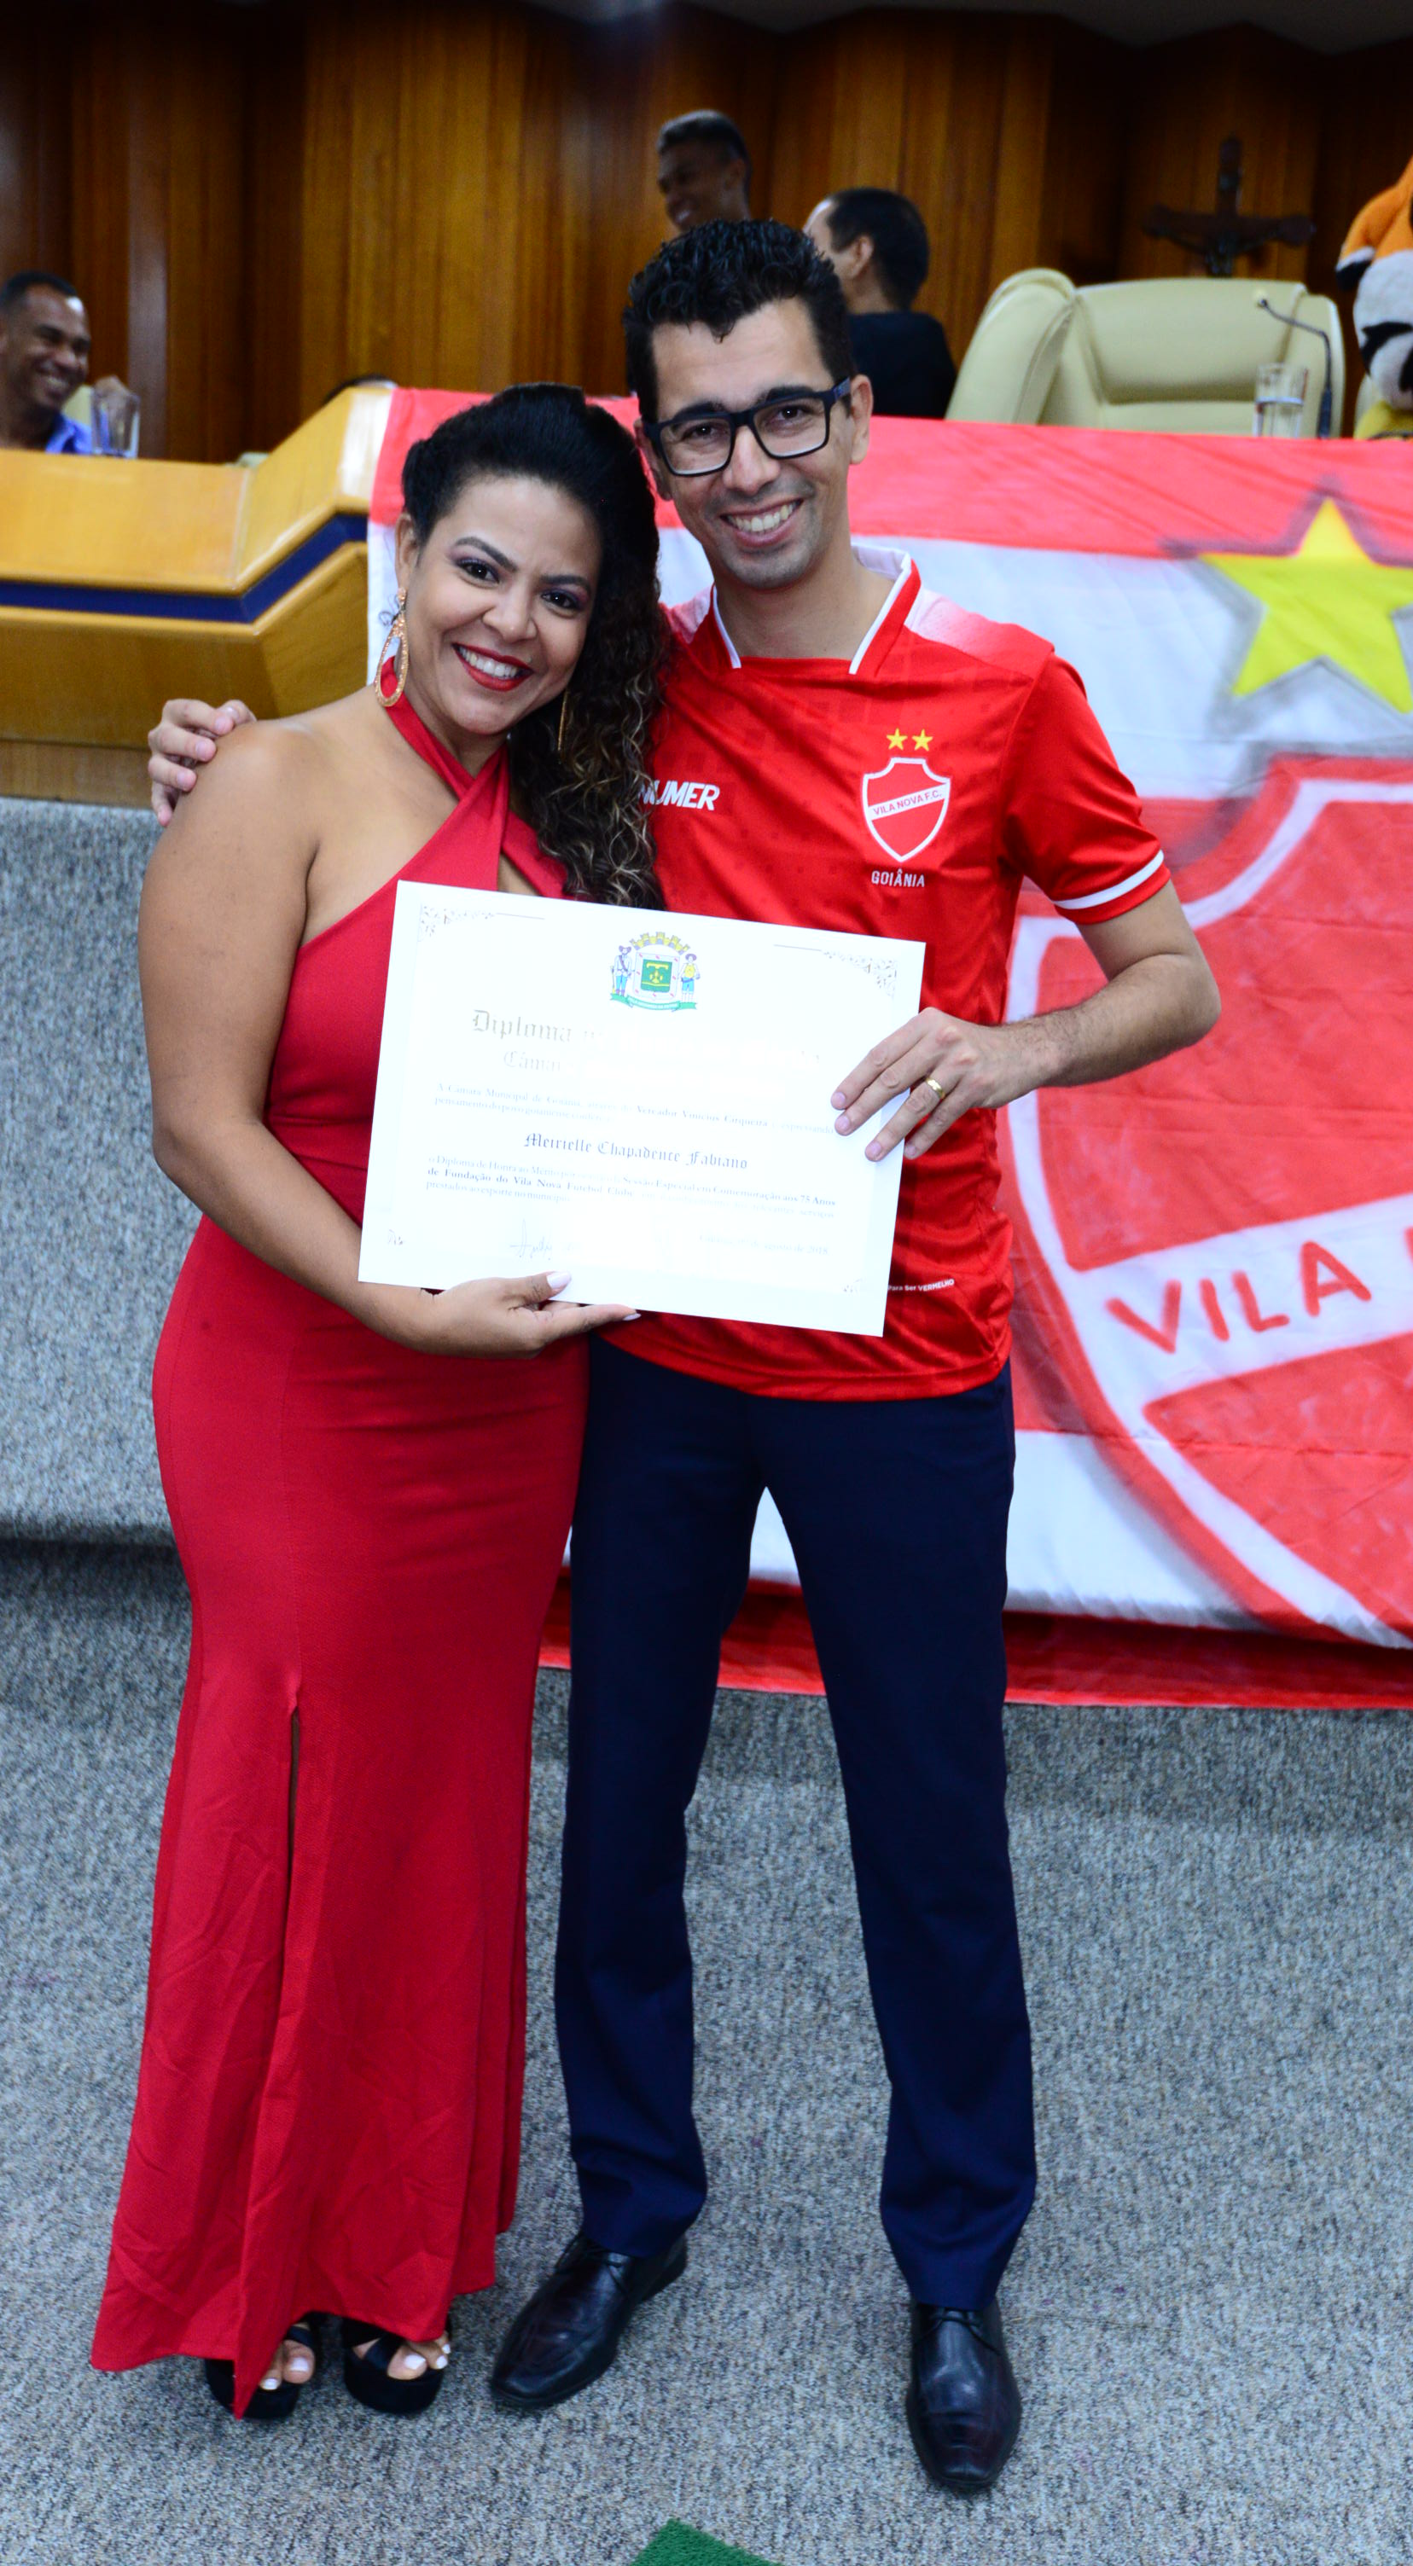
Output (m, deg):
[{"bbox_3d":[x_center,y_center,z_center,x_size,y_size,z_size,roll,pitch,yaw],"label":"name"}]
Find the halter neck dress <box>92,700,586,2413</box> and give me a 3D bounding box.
[{"bbox_3d":[-0.294,0.246,2.007,0.410,1.410,0.360,0,12,-18],"label":"halter neck dress"}]

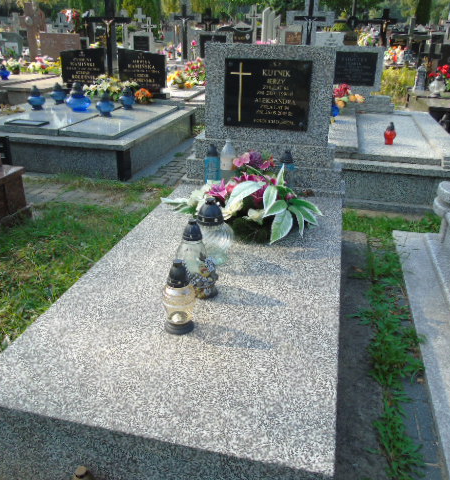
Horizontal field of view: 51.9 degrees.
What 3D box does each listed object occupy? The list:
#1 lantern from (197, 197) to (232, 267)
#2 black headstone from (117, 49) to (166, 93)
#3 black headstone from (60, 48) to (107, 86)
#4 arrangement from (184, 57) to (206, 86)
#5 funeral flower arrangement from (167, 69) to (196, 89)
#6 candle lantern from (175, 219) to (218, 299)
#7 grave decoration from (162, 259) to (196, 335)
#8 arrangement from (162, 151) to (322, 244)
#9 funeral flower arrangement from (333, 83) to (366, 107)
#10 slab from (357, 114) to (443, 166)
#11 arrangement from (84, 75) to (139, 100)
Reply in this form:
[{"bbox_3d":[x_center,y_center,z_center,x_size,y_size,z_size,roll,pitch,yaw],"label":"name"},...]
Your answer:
[{"bbox_3d":[-0.043,-0.043,1.962,0.162,0.272,0.162,0,24,0],"label":"lantern"},{"bbox_3d":[-1.158,-2.358,6.450,0.700,0.580,0.100,8,26,17],"label":"black headstone"},{"bbox_3d":[-2.051,-2.501,6.700,0.680,0.560,0.100,3,25,6],"label":"black headstone"},{"bbox_3d":[-0.514,-2.981,8.200,0.460,0.520,0.380,6,25,12],"label":"arrangement"},{"bbox_3d":[-0.744,-2.760,7.900,0.460,0.340,0.350,6,25,12],"label":"funeral flower arrangement"},{"bbox_3d":[-0.105,0.059,1.718,0.165,0.288,0.150,-5,25,-10],"label":"candle lantern"},{"bbox_3d":[-0.151,0.178,1.501,0.109,0.250,0.109,0,24,0],"label":"grave decoration"},{"bbox_3d":[0.097,-0.228,2.350,0.780,0.290,0.480,6,25,12],"label":"arrangement"},{"bbox_3d":[1.477,-1.711,5.550,0.420,0.340,0.320,6,25,12],"label":"funeral flower arrangement"},{"bbox_3d":[1.663,-1.059,4.677,0.640,0.060,2.030,7,25,14],"label":"slab"},{"bbox_3d":[-1.510,-2.016,6.150,0.720,0.350,0.380,6,25,12],"label":"arrangement"}]

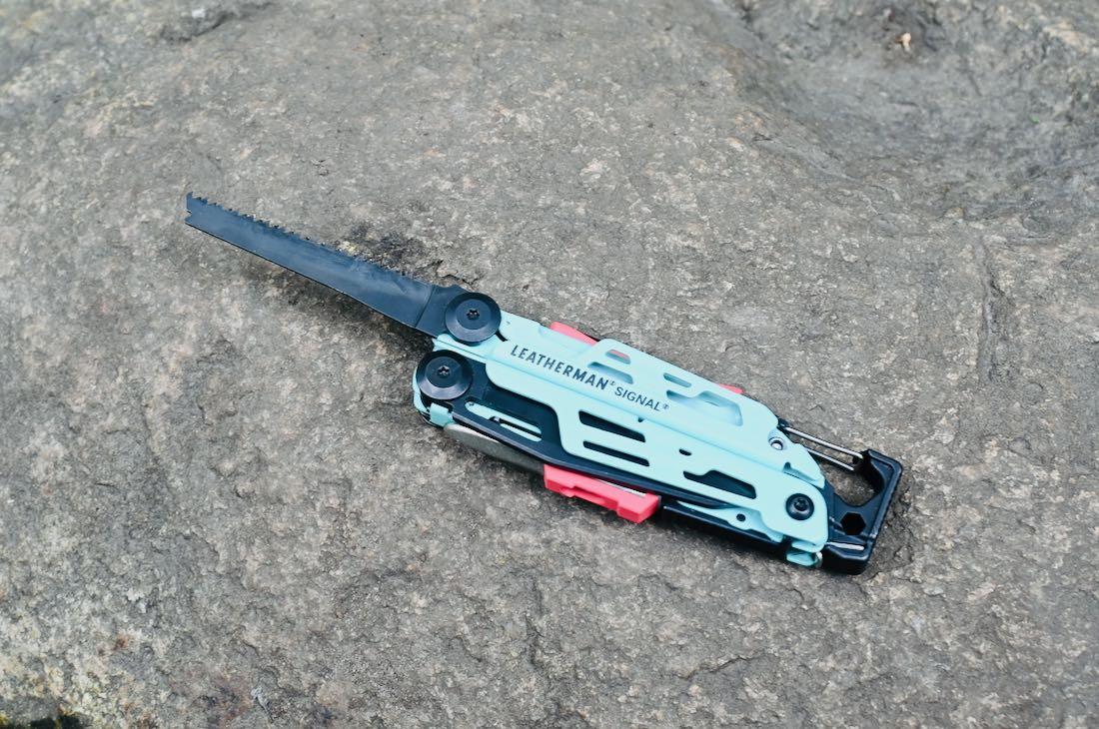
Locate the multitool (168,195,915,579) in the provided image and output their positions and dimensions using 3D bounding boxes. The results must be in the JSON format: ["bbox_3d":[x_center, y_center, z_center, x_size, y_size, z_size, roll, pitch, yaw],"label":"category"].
[{"bbox_3d":[-0.013,0.004,0.269,0.190,0.019,0.040,21,64,10],"label":"multitool"}]

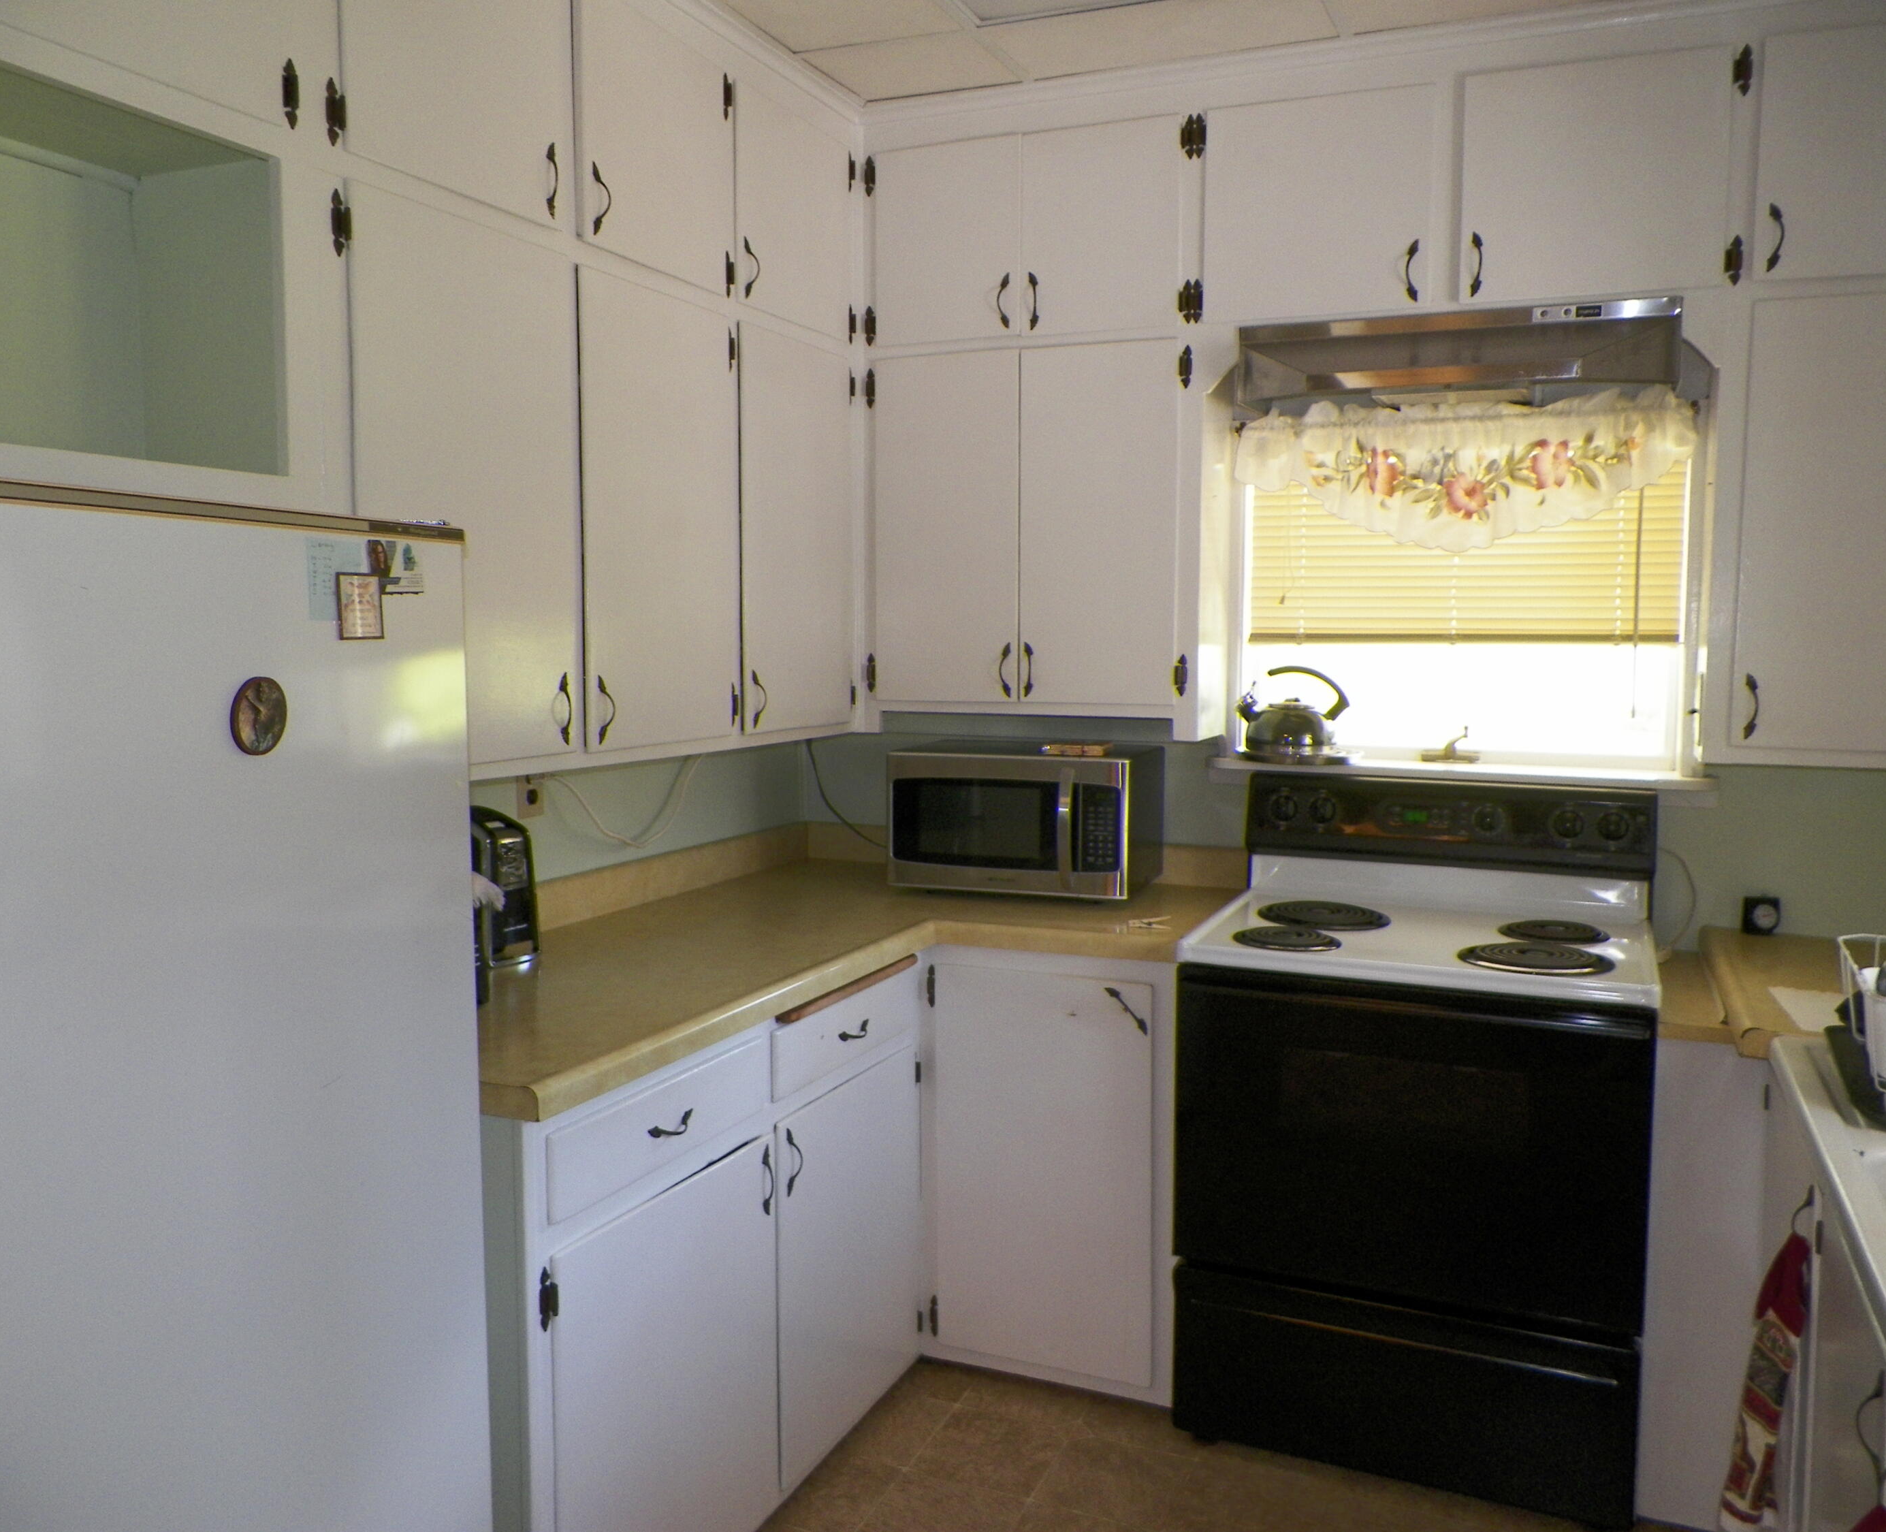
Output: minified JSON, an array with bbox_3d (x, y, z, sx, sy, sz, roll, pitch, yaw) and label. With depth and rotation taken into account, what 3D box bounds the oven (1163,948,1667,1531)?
[{"bbox_3d":[0.872,0.772,2.724,0.760,0.870,0.625,3,6,25],"label":"oven"}]

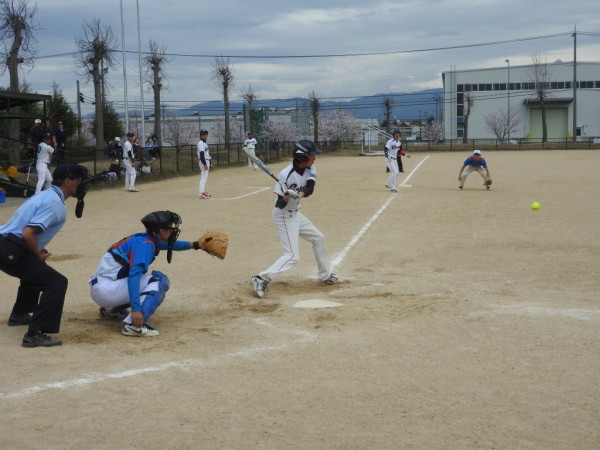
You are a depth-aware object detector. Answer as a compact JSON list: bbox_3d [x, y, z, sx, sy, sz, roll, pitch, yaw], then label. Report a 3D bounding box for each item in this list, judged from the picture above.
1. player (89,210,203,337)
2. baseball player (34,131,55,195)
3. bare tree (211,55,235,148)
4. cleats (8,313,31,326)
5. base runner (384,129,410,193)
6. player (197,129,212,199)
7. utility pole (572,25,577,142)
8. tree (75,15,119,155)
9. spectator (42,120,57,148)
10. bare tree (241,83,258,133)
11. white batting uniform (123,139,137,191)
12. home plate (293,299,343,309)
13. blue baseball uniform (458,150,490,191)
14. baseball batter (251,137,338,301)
[{"bbox_3d":[-1.342,0.377,8.484,1.082,1.000,0.850,-4,6,-23],"label":"player"},{"bbox_3d":[-7.002,-1.635,26.125,0.500,1.750,0.520,-3,6,-12],"label":"baseball player"},{"bbox_3d":[-5.626,-9.226,71.644,1.900,7.090,1.900,-1,6,0],"label":"bare tree"},{"bbox_3d":[-2.433,0.821,8.451,0.290,0.115,0.110,-4,6,-23],"label":"cleats"},{"bbox_3d":[2.534,-1.715,25.040,0.660,1.660,0.480,-3,6,-18],"label":"base runner"},{"bbox_3d":[-2.454,-1.571,24.421,0.360,1.740,0.480,1,6,26],"label":"player"},{"bbox_3d":[25.846,-13.219,89.446,0.360,11.010,0.360,-1,6,0],"label":"utility pole"},{"bbox_3d":[-10.594,-7.027,49.631,2.300,7.330,2.300,-1,6,0],"label":"tree"},{"bbox_3d":[-8.523,-2.795,32.584,0.500,1.660,0.360,-3,6,-15],"label":"spectator"},{"bbox_3d":[-4.022,-8.901,77.745,1.550,5.070,1.550,-1,6,0],"label":"bare tree"},{"bbox_3d":[-4.977,-1.756,27.825,0.360,1.450,0.460,-1,6,0],"label":"white batting uniform"},{"bbox_3d":[0.117,0.770,9.060,0.432,0.030,0.432,-5,7,-35],"label":"home plate"},{"bbox_3d":[4.525,-1.417,24.487,0.880,1.050,0.750,0,6,12],"label":"blue baseball uniform"},{"bbox_3d":[-0.058,-0.090,9.963,1.120,1.570,0.620,-6,7,-38],"label":"baseball batter"}]

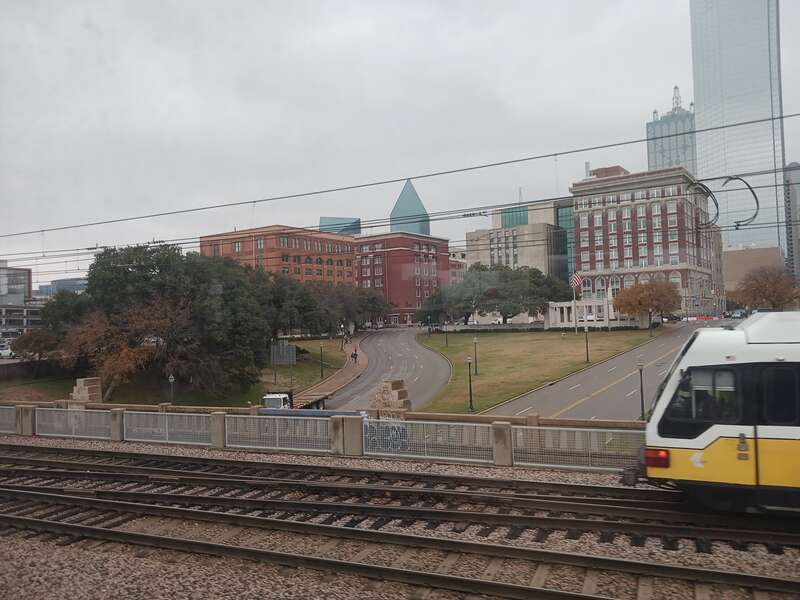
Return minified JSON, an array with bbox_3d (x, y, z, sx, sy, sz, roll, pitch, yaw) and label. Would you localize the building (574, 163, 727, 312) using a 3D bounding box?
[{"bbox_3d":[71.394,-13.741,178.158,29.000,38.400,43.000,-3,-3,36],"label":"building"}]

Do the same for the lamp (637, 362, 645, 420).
[{"bbox_3d":[18.736,7.044,48.249,0.450,4.410,0.450,-3,-3,36],"label":"lamp"}]

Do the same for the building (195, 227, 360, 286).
[{"bbox_3d":[-34.756,-4.550,179.869,31.200,27.300,31.200,-3,-3,36],"label":"building"}]

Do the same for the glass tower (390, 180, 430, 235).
[{"bbox_3d":[18.226,-78.238,973.569,50.000,219.700,50.000,-2,-2,13],"label":"glass tower"}]

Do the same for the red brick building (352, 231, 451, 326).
[{"bbox_3d":[-10.278,-5.321,229.669,49.000,31.000,30.800,-3,-3,36],"label":"red brick building"}]

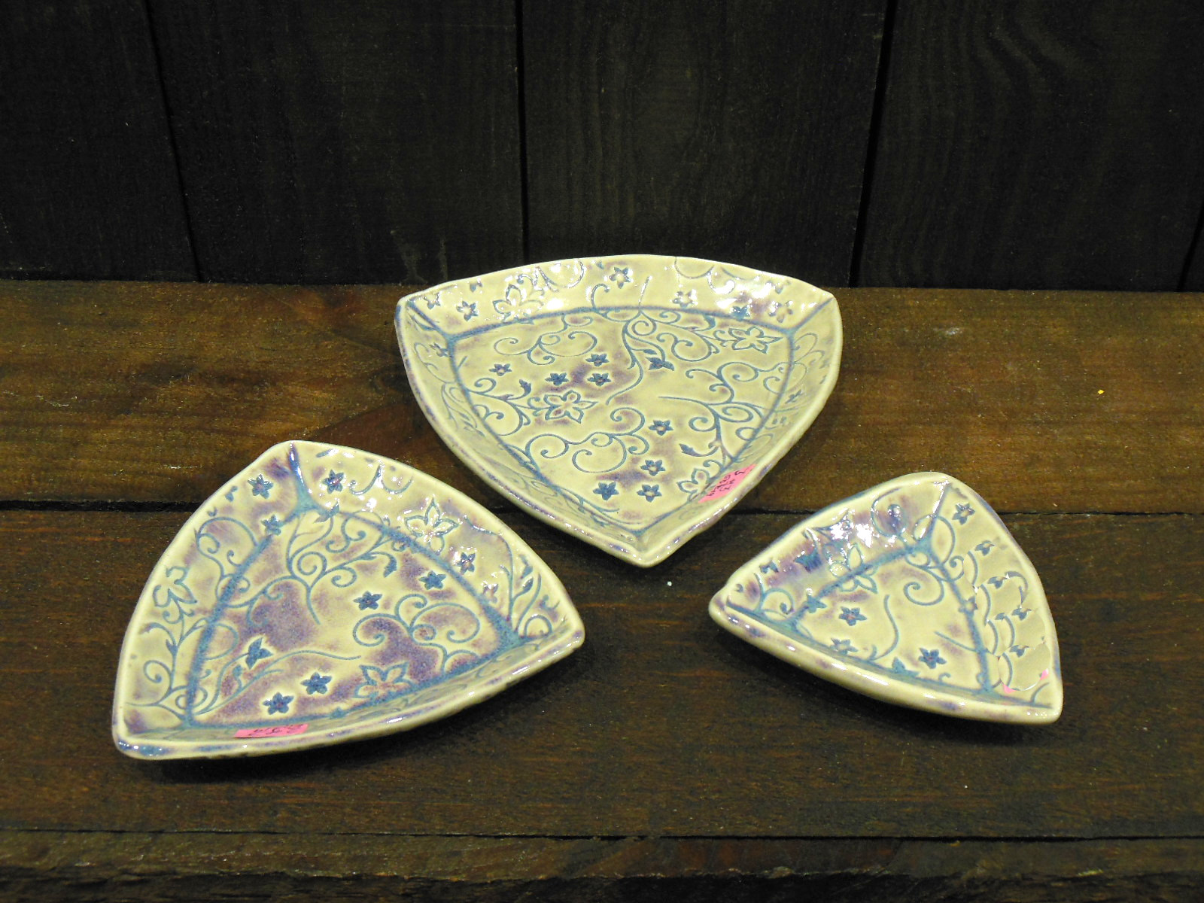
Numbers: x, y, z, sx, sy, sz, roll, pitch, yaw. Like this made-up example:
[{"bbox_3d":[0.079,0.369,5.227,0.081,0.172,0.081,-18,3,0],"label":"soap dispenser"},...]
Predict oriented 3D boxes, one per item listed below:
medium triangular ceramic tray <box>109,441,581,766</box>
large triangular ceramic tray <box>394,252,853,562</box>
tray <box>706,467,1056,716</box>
[{"bbox_3d":[-0.091,0.046,0.503,0.146,0.022,0.146,-12,42,-15],"label":"medium triangular ceramic tray"},{"bbox_3d":[0.009,-0.016,0.577,0.182,0.023,0.183,-1,40,-2],"label":"large triangular ceramic tray"},{"bbox_3d":[0.104,0.048,0.502,0.114,0.022,0.111,16,43,18],"label":"tray"}]

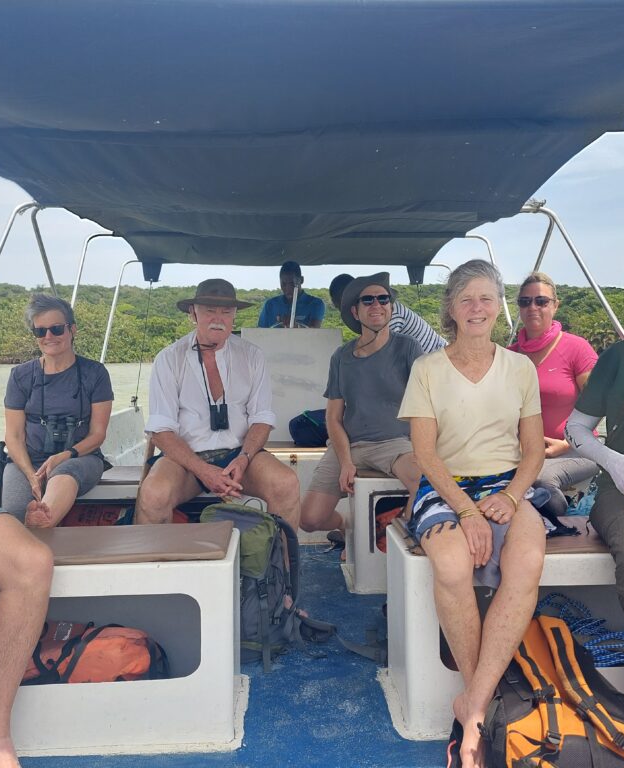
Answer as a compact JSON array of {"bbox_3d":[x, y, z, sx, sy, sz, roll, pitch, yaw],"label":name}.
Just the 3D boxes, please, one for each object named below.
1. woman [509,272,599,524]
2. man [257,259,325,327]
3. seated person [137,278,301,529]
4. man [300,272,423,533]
[{"bbox_3d":[0.960,0.206,2.900,0.540,1.330,0.780,0,3,17],"label":"woman"},{"bbox_3d":[-0.145,-0.035,4.950,0.520,1.620,0.420,-1,3,-3],"label":"man"},{"bbox_3d":[-0.370,0.226,2.860,0.650,1.330,0.800,-1,3,-3],"label":"seated person"},{"bbox_3d":[0.240,0.191,3.070,0.580,1.360,0.820,0,3,11],"label":"man"}]

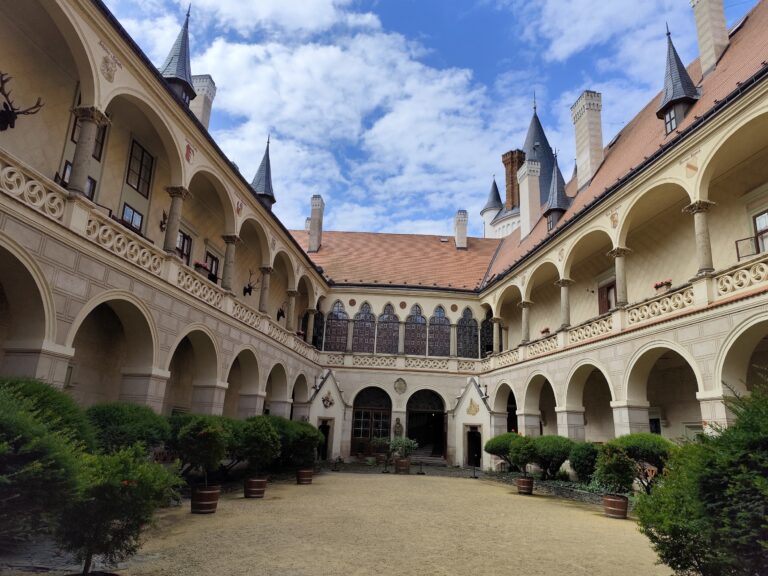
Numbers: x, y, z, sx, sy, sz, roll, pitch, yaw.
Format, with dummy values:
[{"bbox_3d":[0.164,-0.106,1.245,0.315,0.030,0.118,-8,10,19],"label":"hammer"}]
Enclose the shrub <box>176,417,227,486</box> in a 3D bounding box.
[{"bbox_3d":[-3.721,3.334,10.406,0.937,1.316,0.937,7,-16,-16],"label":"shrub"}]

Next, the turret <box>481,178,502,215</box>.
[{"bbox_3d":[9.735,-8.293,46.000,1.950,3.200,1.950,3,-15,0],"label":"turret"}]

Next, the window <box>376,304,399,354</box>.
[{"bbox_3d":[0.215,2.386,29.700,1.270,2.850,0.220,3,-15,1],"label":"window"}]

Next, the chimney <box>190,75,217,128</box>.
[{"bbox_3d":[-8.213,-7.895,22.794,0.816,3.264,0.782,1,-16,7],"label":"chimney"}]

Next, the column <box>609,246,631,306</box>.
[{"bbox_3d":[7.556,-0.346,16.274,0.560,1.930,0.560,5,-16,-7],"label":"column"}]

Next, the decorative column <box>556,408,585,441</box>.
[{"bbox_3d":[6.939,5.735,18.829,0.700,2.600,0.860,5,-16,-7],"label":"decorative column"}]

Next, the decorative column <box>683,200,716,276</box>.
[{"bbox_3d":[8.799,-1.332,13.985,0.532,1.998,0.532,5,-16,-8],"label":"decorative column"}]

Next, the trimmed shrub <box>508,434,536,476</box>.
[{"bbox_3d":[4.493,5.434,16.555,0.853,1.260,0.853,-2,-16,15],"label":"trimmed shrub"}]

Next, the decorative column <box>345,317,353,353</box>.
[{"bbox_3d":[-1.947,2.785,29.868,0.381,1.965,0.381,3,-16,-2],"label":"decorative column"}]

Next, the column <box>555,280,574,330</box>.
[{"bbox_3d":[7.603,0.660,21.448,0.570,2.109,0.570,5,-16,-8],"label":"column"}]

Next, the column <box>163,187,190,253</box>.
[{"bbox_3d":[-5.572,-1.792,13.601,0.500,1.780,0.500,1,-15,7],"label":"column"}]

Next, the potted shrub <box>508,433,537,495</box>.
[{"bbox_3d":[4.437,5.567,16.202,0.799,1.758,0.799,-1,-16,15],"label":"potted shrub"}]

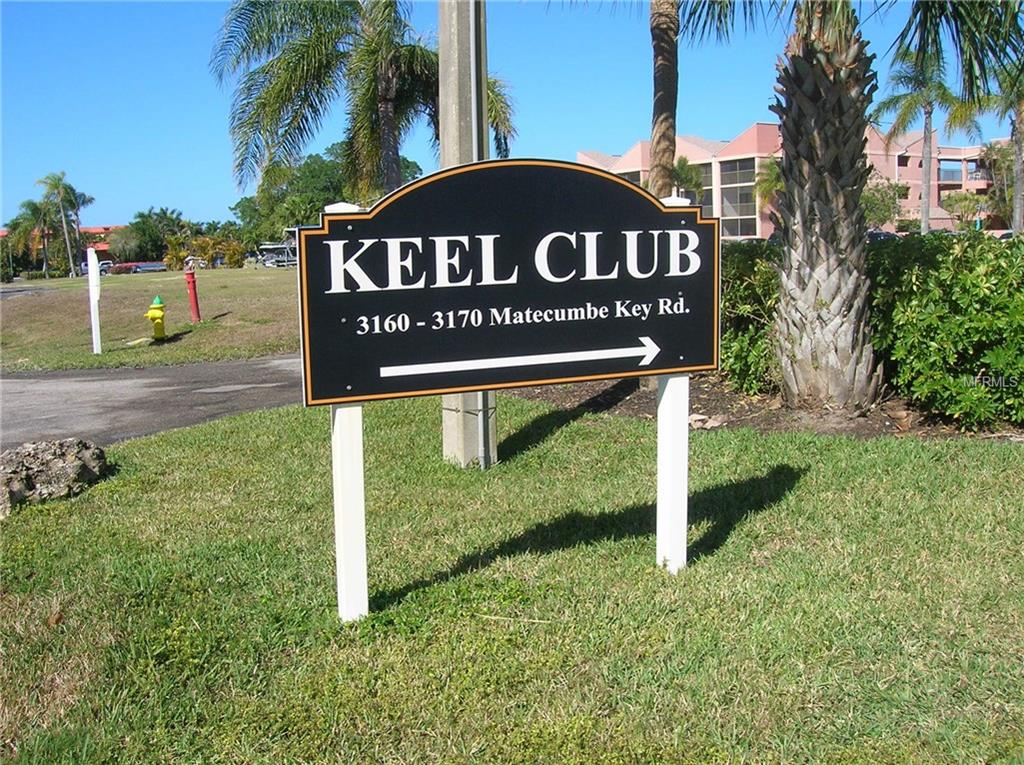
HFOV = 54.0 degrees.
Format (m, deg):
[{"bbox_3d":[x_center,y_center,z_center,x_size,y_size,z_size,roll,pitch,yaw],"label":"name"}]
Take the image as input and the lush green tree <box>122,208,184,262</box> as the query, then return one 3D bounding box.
[{"bbox_3d":[-47.675,-18.937,133.570,8.272,8.282,7.600,-5,8,-19],"label":"lush green tree"}]

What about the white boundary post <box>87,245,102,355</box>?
[{"bbox_3d":[-6.062,-1.192,14.600,0.140,1.580,0.130,-3,8,-17],"label":"white boundary post"}]

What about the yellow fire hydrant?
[{"bbox_3d":[-6.231,-1.133,17.654,0.400,0.783,0.380,-4,8,-17],"label":"yellow fire hydrant"}]

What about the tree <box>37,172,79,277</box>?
[{"bbox_3d":[-38.916,-13.528,86.000,3.800,9.000,3.800,-1,8,0],"label":"tree"}]

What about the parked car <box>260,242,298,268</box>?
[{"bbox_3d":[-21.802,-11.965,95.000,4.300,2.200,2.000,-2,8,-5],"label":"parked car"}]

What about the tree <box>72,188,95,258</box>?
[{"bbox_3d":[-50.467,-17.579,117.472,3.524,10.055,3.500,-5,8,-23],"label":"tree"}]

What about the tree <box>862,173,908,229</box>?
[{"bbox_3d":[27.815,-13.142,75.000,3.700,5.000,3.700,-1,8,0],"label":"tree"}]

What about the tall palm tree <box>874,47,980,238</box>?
[{"bbox_3d":[21.163,-11.418,51.342,5.591,10.865,5.400,1,8,22],"label":"tall palm tree"}]

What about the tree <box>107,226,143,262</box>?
[{"bbox_3d":[-49.270,-16.904,127.708,4.588,5.787,4.600,-5,8,-21],"label":"tree"}]

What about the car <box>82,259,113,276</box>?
[{"bbox_3d":[-42.919,-11.908,104.000,4.300,1.650,1.850,0,8,9],"label":"car"}]

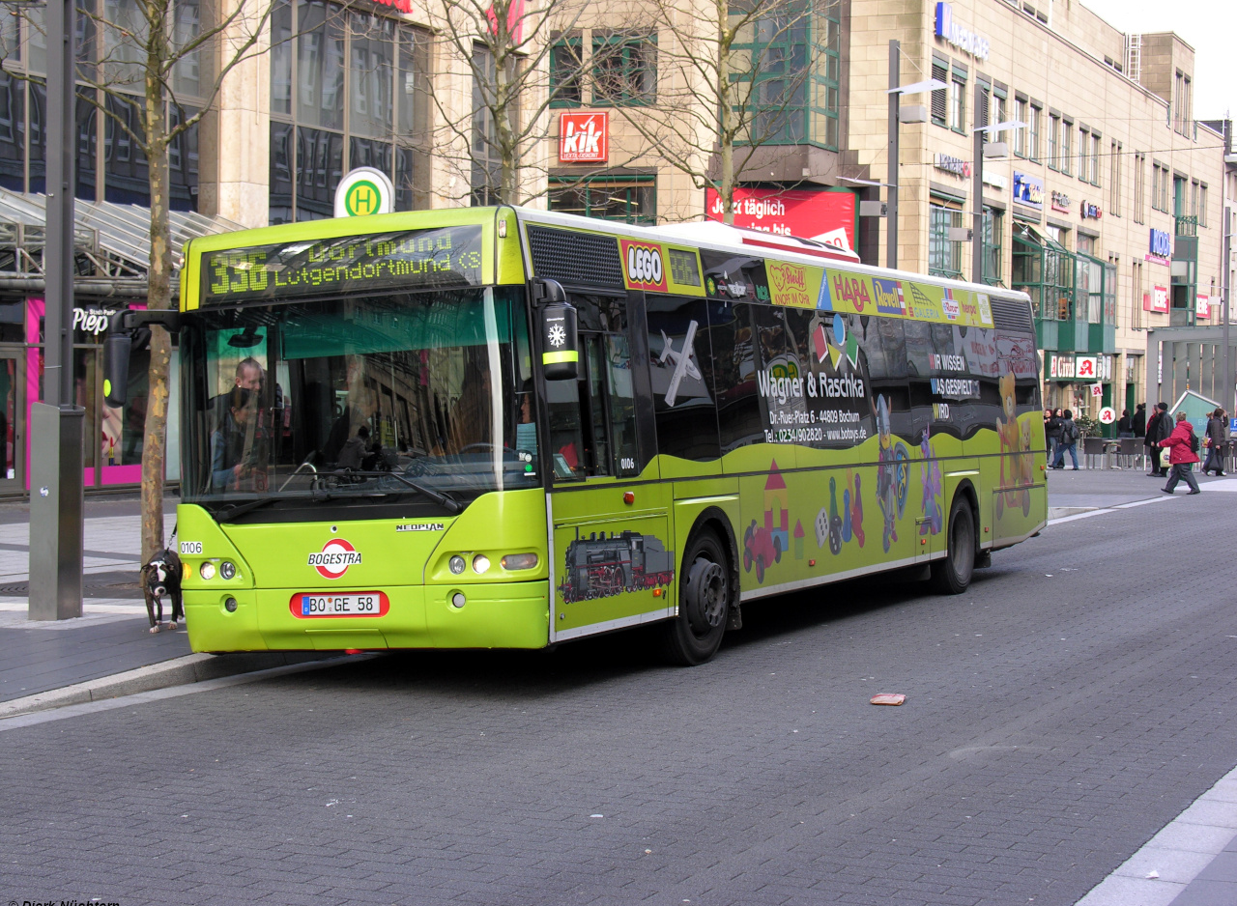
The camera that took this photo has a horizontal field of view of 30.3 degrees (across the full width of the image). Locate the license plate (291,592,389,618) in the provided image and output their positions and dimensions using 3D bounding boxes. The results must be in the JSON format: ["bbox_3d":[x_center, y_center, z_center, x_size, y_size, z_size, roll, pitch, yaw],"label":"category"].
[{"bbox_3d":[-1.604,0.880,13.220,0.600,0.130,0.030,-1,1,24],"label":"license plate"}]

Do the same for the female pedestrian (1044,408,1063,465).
[{"bbox_3d":[12.349,-0.416,64.800,0.420,1.690,0.500,3,3,37],"label":"female pedestrian"}]

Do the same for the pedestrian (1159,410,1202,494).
[{"bbox_3d":[10.989,0.002,44.800,0.720,1.630,0.520,2,3,33],"label":"pedestrian"}]

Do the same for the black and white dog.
[{"bbox_3d":[-3.130,0.930,15.800,0.280,0.530,0.820,1,2,-3],"label":"black and white dog"}]

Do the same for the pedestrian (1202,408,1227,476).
[{"bbox_3d":[14.714,-0.255,56.300,0.450,1.660,0.500,0,3,-30],"label":"pedestrian"}]

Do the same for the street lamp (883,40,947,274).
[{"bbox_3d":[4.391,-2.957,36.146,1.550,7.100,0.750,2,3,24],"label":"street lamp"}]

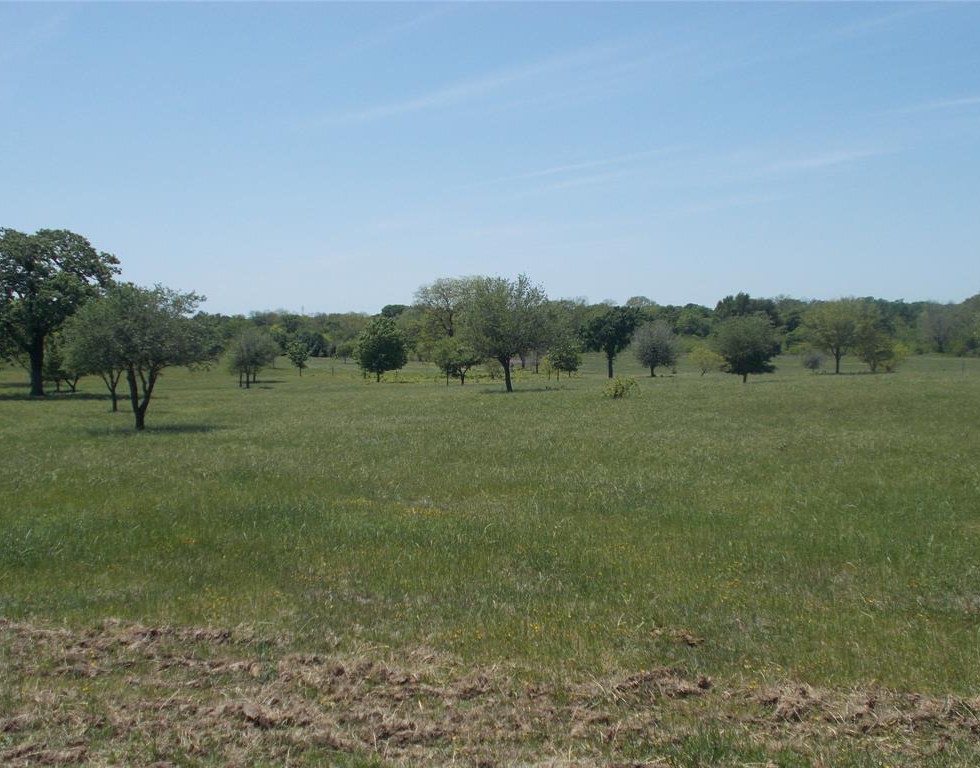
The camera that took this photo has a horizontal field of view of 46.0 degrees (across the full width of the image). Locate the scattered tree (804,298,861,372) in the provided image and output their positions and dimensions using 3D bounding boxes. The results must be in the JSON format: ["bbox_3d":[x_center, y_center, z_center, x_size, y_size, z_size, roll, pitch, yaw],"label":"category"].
[{"bbox_3d":[26.886,-3.729,90.566,4.396,5.966,4.044,1,2,17],"label":"scattered tree"}]

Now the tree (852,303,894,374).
[{"bbox_3d":[32.562,-3.863,97.959,3.744,5.774,3.281,1,2,18],"label":"tree"}]

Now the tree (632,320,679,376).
[{"bbox_3d":[12.080,-2.591,84.211,3.358,4.088,3.089,0,2,8],"label":"tree"}]

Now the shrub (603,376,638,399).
[{"bbox_3d":[5.484,0.147,48.485,1.513,0.925,1.392,0,2,6],"label":"shrub"}]

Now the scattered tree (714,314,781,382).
[{"bbox_3d":[15.466,-2.141,69.565,4.100,4.100,3.772,0,2,13],"label":"scattered tree"}]

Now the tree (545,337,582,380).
[{"bbox_3d":[4.705,-1.632,73.846,2.432,2.816,2.238,0,2,4],"label":"tree"}]

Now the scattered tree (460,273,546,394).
[{"bbox_3d":[0.631,-2.361,53.933,4.020,5.516,3.699,0,2,1],"label":"scattered tree"}]

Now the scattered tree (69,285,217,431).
[{"bbox_3d":[-9.032,-0.711,29.814,3.825,3.721,3.519,-1,2,-17],"label":"scattered tree"}]

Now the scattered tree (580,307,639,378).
[{"bbox_3d":[8.219,-2.899,78.689,4.092,5.047,3.765,0,2,6],"label":"scattered tree"}]

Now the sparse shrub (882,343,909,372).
[{"bbox_3d":[34.430,-2.250,97.959,2.208,2.547,2.031,1,2,19],"label":"sparse shrub"}]

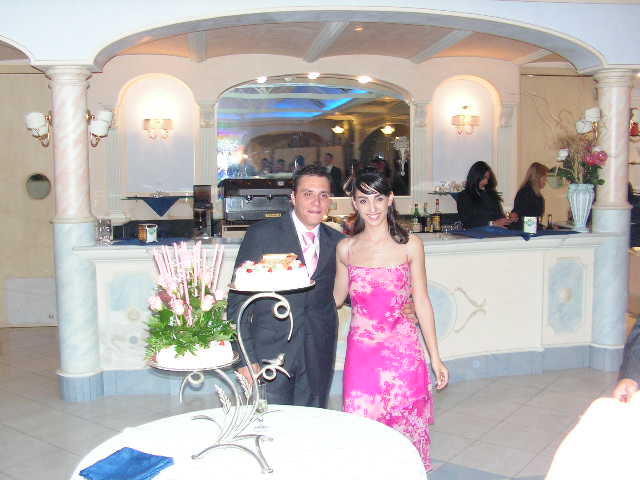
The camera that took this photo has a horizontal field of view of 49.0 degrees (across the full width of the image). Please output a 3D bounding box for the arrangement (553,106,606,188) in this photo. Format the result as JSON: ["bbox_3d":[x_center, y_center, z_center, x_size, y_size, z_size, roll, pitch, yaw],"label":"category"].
[{"bbox_3d":[2.135,-0.759,5.735,0.420,0.640,0.360,-2,6,-7],"label":"arrangement"}]

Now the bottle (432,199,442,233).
[{"bbox_3d":[0.997,-0.208,5.963,0.078,0.285,0.078,-1,6,0],"label":"bottle"}]

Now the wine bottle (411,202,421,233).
[{"bbox_3d":[0.922,-0.210,6.714,0.076,0.290,0.076,-1,6,0],"label":"wine bottle"}]

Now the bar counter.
[{"bbox_3d":[0.252,0.559,5.670,4.280,1.155,0.780,-2,6,-7],"label":"bar counter"}]

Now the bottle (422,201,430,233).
[{"bbox_3d":[1.018,-0.220,6.713,0.076,0.300,0.076,-1,6,0],"label":"bottle"}]

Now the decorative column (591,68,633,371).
[{"bbox_3d":[2.405,-0.149,5.787,0.325,2.460,0.325,-1,6,0],"label":"decorative column"}]

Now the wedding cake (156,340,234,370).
[{"bbox_3d":[-0.432,0.384,2.429,0.270,0.075,0.270,-1,6,0],"label":"wedding cake"}]

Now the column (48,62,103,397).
[{"bbox_3d":[-1.820,-0.033,5.220,0.325,2.460,0.325,-1,6,0],"label":"column"}]

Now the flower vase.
[{"bbox_3d":[2.153,-0.269,5.808,0.215,0.400,0.215,-2,6,-7],"label":"flower vase"}]

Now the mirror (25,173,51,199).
[{"bbox_3d":[-3.106,-0.599,7.724,0.285,0.285,0.040,-1,6,-5],"label":"mirror"}]

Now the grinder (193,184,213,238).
[{"bbox_3d":[-1.172,-0.279,7.008,0.190,0.550,0.330,-2,6,-7],"label":"grinder"}]

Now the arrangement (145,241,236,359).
[{"bbox_3d":[-0.434,0.201,2.354,0.295,0.370,0.280,-1,6,0],"label":"arrangement"}]

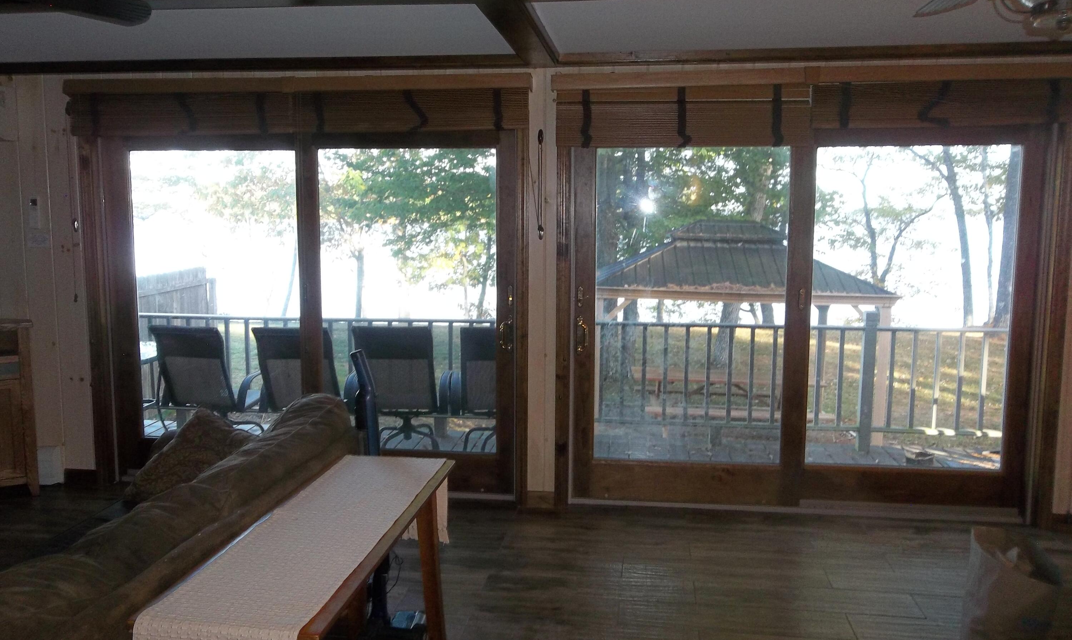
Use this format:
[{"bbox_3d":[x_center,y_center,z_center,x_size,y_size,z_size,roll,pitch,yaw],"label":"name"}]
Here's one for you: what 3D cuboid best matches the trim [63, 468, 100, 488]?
[{"bbox_3d":[-2.677,0.938,4.933,0.200,0.100,0.020,1,6,7],"label":"trim"}]

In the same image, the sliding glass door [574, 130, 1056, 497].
[{"bbox_3d":[1.332,0.013,4.356,2.364,2.007,0.100,1,6,7],"label":"sliding glass door"}]

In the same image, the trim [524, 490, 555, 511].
[{"bbox_3d":[0.030,0.988,4.598,0.160,0.100,0.020,1,6,7],"label":"trim"}]

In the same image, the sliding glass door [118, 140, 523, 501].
[{"bbox_3d":[-1.265,-0.035,4.678,2.355,2.007,0.100,1,6,7],"label":"sliding glass door"}]

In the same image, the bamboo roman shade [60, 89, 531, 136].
[{"bbox_3d":[-1.288,-1.100,4.466,2.537,0.215,0.075,1,6,7],"label":"bamboo roman shade"}]

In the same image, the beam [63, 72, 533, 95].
[{"bbox_3d":[-1.290,-1.241,4.445,2.558,0.087,0.115,1,6,7],"label":"beam"}]

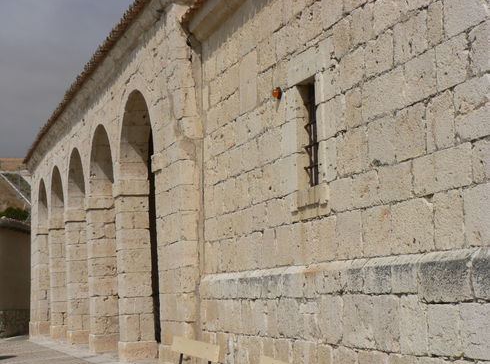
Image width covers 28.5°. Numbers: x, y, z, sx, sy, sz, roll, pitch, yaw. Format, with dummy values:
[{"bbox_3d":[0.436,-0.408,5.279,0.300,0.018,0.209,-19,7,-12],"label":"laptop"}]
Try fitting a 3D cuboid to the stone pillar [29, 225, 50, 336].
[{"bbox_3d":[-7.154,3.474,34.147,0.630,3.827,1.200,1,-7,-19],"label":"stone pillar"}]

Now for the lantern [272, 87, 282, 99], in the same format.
[{"bbox_3d":[0.388,-1.071,11.534,0.085,0.130,0.120,1,-7,-19],"label":"lantern"}]

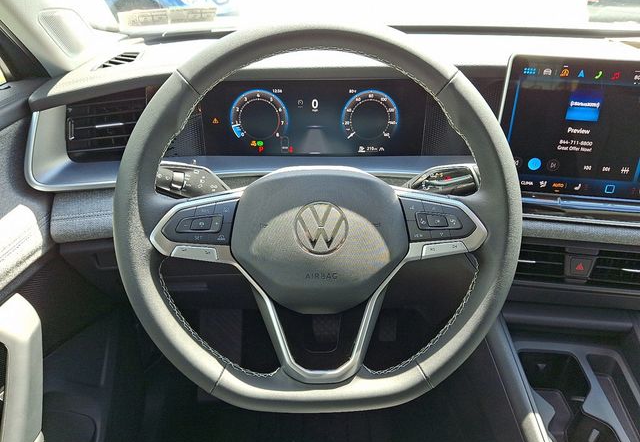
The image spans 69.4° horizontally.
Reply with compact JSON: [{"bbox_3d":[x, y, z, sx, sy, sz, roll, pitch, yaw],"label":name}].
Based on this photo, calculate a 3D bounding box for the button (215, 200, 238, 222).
[{"bbox_3d":[-0.088,-0.010,0.437,0.021,0.020,0.007,1,-4,-8],"label":"button"}]

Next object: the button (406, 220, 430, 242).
[{"bbox_3d":[0.092,0.009,0.435,0.021,0.020,0.007,-1,-4,8],"label":"button"}]

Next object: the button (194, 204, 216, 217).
[{"bbox_3d":[-0.107,-0.010,0.434,0.019,0.013,0.007,1,-4,-8],"label":"button"}]

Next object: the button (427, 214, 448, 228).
[{"bbox_3d":[0.110,0.000,0.433,0.019,0.013,0.007,-1,-4,8],"label":"button"}]

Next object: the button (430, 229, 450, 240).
[{"bbox_3d":[0.112,0.013,0.432,0.018,0.009,0.007,-1,-4,8],"label":"button"}]

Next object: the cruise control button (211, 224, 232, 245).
[{"bbox_3d":[-0.091,0.012,0.435,0.018,0.022,0.007,1,-4,-8],"label":"cruise control button"}]

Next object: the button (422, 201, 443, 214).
[{"bbox_3d":[0.105,-0.012,0.434,0.018,0.011,0.007,-1,-4,8],"label":"button"}]

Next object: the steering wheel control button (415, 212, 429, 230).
[{"bbox_3d":[0.095,0.000,0.435,0.012,0.016,0.007,-1,-4,8],"label":"steering wheel control button"}]

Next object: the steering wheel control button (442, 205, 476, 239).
[{"bbox_3d":[0.129,0.001,0.430,0.029,0.029,0.007,-1,-4,8],"label":"steering wheel control button"}]

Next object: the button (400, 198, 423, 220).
[{"bbox_3d":[0.086,-0.012,0.437,0.020,0.020,0.007,-1,-4,8],"label":"button"}]

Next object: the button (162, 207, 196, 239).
[{"bbox_3d":[-0.130,0.003,0.430,0.029,0.029,0.007,1,-4,-8],"label":"button"}]

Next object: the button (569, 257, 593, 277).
[{"bbox_3d":[0.367,0.064,0.654,0.031,0.029,0.010,3,16,6],"label":"button"}]

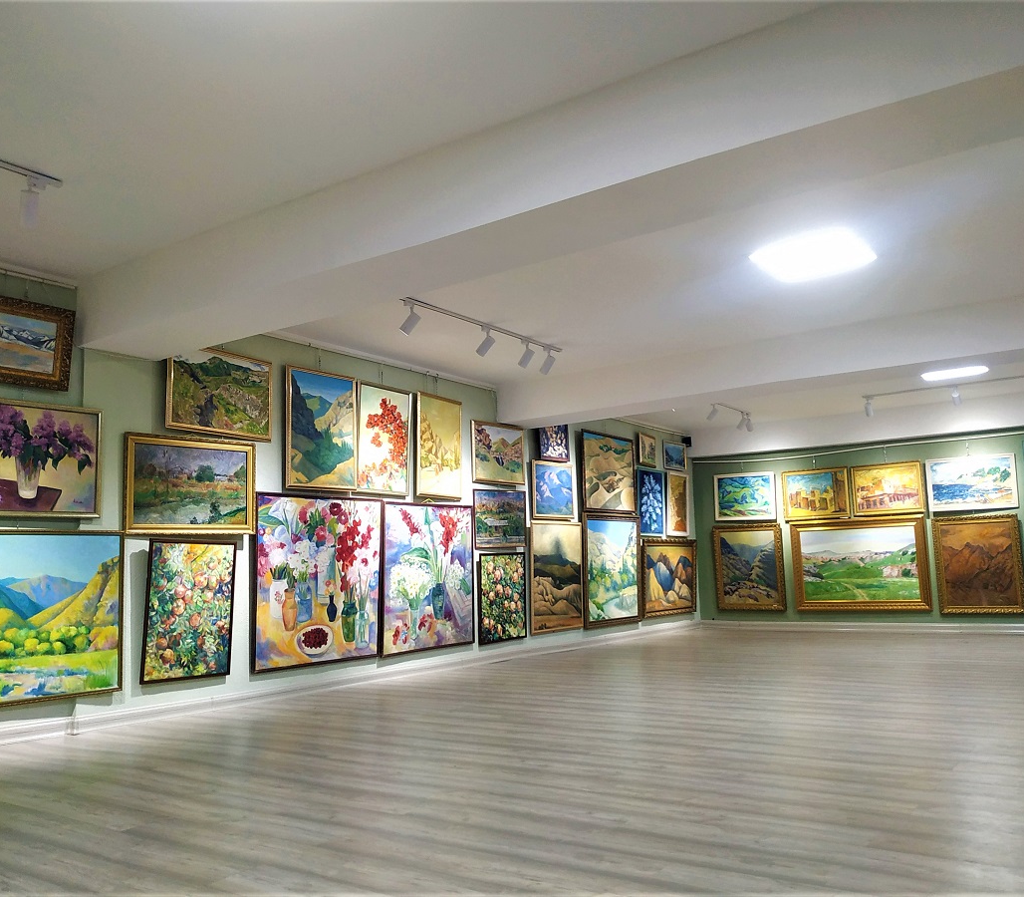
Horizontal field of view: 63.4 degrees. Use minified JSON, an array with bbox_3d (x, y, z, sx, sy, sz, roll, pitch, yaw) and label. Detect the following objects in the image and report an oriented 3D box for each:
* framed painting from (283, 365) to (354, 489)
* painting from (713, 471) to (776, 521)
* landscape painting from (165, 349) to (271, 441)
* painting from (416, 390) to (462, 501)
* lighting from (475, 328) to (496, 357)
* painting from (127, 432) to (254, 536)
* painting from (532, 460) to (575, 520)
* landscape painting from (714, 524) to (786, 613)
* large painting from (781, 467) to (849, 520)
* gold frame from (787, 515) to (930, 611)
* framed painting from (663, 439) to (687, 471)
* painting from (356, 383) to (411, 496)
[{"bbox_3d":[-1.698,-0.153,7.374,0.050,1.050,0.787,-7,-9,37],"label":"framed painting"},{"bbox_3d":[3.284,0.689,11.689,0.870,0.656,0.040,-8,-9,37],"label":"painting"},{"bbox_3d":[-2.326,-0.436,6.611,0.050,0.670,0.924,-8,-11,37],"label":"landscape painting"},{"bbox_3d":[-0.687,-0.013,7.934,0.040,0.971,0.580,-6,-9,37],"label":"painting"},{"bbox_3d":[-0.235,-0.920,7.159,0.170,0.250,0.080,-8,-10,37],"label":"lighting"},{"bbox_3d":[-2.438,0.291,6.319,0.060,0.724,1.076,-8,-9,37],"label":"painting"},{"bbox_3d":[0.496,0.516,10.117,0.050,0.672,0.858,-7,-9,37],"label":"painting"},{"bbox_3d":[3.434,1.711,11.975,0.963,1.217,0.070,-7,-7,32],"label":"landscape painting"},{"bbox_3d":[4.262,0.645,11.611,0.869,0.703,0.050,-7,-8,32],"label":"large painting"},{"bbox_3d":[4.454,1.501,10.653,1.623,1.160,0.065,-8,-9,37],"label":"gold frame"},{"bbox_3d":[2.346,0.108,11.879,0.040,0.388,0.624,-6,-9,37],"label":"framed painting"},{"bbox_3d":[-1.135,-0.074,7.361,0.040,0.964,0.634,-6,-9,37],"label":"painting"}]

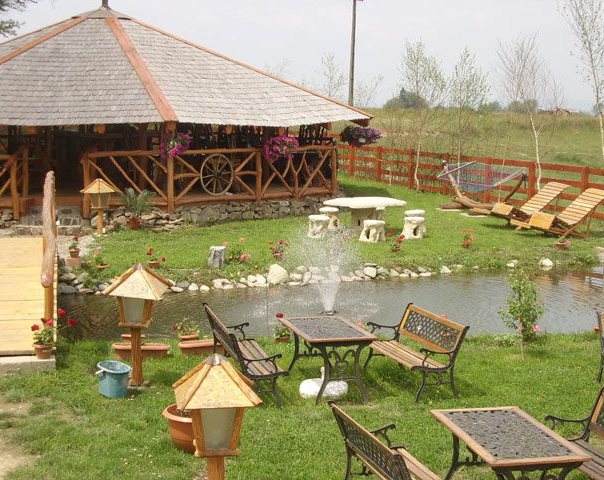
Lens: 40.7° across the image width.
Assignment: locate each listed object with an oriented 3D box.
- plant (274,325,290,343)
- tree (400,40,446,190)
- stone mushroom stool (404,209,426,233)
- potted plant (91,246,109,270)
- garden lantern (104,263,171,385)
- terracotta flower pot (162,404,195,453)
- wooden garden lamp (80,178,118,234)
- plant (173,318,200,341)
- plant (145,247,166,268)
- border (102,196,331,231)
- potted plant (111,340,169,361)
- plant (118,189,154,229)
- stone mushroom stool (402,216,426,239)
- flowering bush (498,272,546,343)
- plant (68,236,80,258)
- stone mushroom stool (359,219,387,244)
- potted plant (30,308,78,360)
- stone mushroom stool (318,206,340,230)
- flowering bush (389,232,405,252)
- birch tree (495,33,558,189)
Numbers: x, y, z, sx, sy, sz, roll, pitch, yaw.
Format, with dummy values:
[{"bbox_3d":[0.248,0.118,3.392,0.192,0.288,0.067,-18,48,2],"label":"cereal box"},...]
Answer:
[{"bbox_3d":[-0.252,1.218,10.600,0.210,0.210,0.200,1,8,0],"label":"plant"},{"bbox_3d":[3.938,-3.998,26.185,1.500,4.750,1.500,3,8,8],"label":"tree"},{"bbox_3d":[2.732,-0.456,19.495,0.500,0.460,0.500,3,8,8],"label":"stone mushroom stool"},{"bbox_3d":[-3.671,0.325,14.785,0.320,0.410,0.300,0,8,-14],"label":"potted plant"},{"bbox_3d":[-1.726,0.902,8.615,0.600,1.340,0.600,2,8,3],"label":"garden lantern"},{"bbox_3d":[-0.962,1.642,7.050,0.485,0.350,0.485,1,8,0],"label":"terracotta flower pot"},{"bbox_3d":[-4.594,-0.765,18.500,0.630,1.270,0.630,7,10,33],"label":"wooden garden lamp"},{"bbox_3d":[-1.454,1.167,10.347,0.340,0.320,0.300,1,8,-8],"label":"plant"},{"bbox_3d":[-2.494,0.297,13.800,0.340,0.330,0.300,1,8,0],"label":"plant"},{"bbox_3d":[-2.016,-0.789,21.641,7.158,0.750,0.700,-4,10,-39],"label":"border"},{"bbox_3d":[-1.918,1.317,9.714,0.680,0.190,0.230,1,8,0],"label":"potted plant"},{"bbox_3d":[-4.024,-0.751,19.632,0.880,0.930,0.850,1,8,0],"label":"plant"},{"bbox_3d":[2.405,-0.262,17.500,0.460,0.420,0.460,1,8,0],"label":"stone mushroom stool"},{"bbox_3d":[2.983,0.917,11.057,0.600,0.950,0.600,1,8,0],"label":"flowering bush"},{"bbox_3d":[-4.186,0.138,14.969,0.220,0.400,0.220,1,8,0],"label":"plant"},{"bbox_3d":[1.486,-0.187,17.100,0.500,0.420,0.500,1,8,0],"label":"stone mushroom stool"},{"bbox_3d":[-2.900,1.103,9.493,0.500,0.570,0.420,1,8,0],"label":"potted plant"},{"bbox_3d":[0.602,-0.470,17.800,0.460,0.440,0.460,1,8,0],"label":"stone mushroom stool"},{"bbox_3d":[1.966,0.031,16.865,0.330,0.400,0.310,1,8,0],"label":"flowering bush"},{"bbox_3d":[7.215,-3.855,26.028,1.860,5.500,1.730,1,8,0],"label":"birch tree"}]

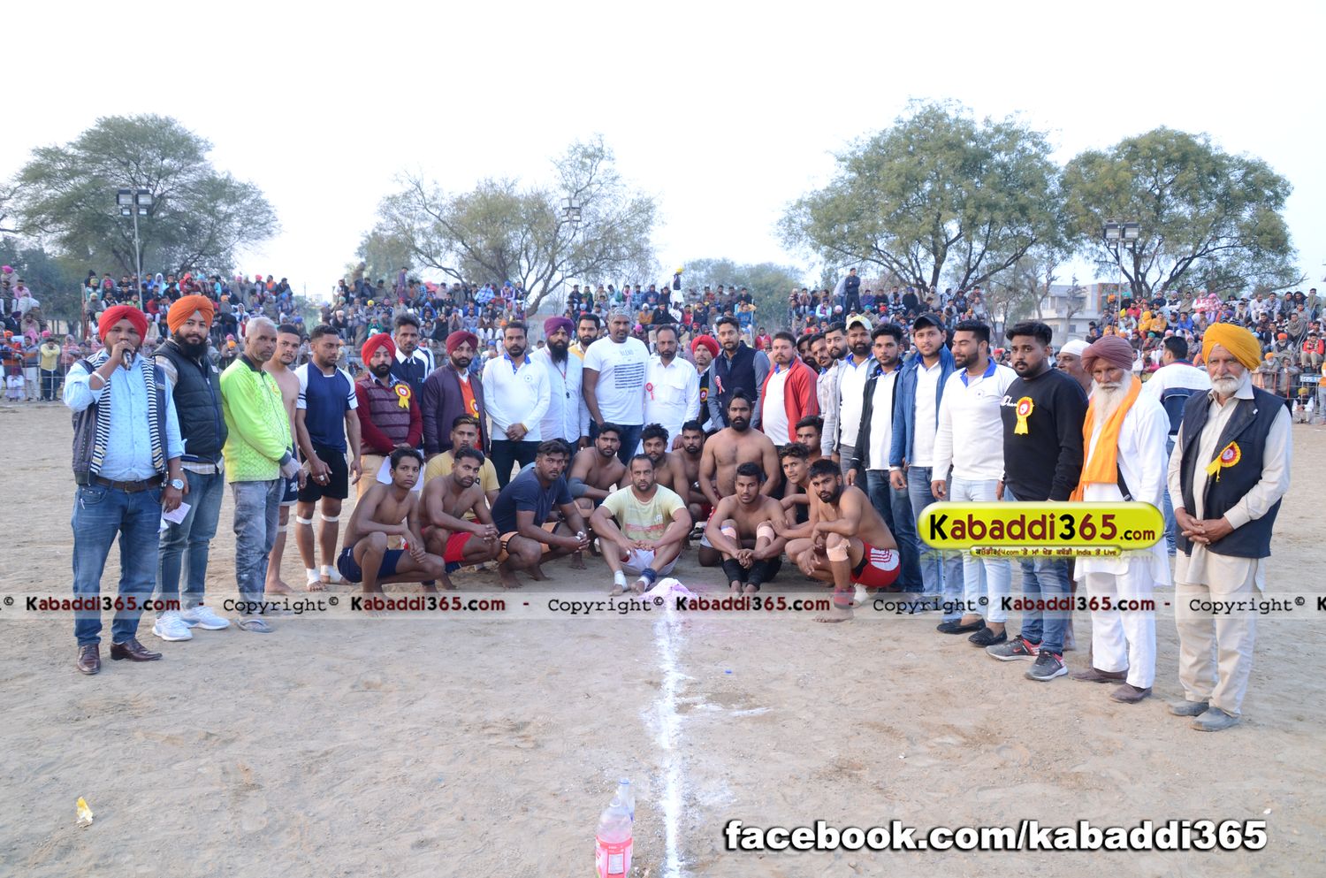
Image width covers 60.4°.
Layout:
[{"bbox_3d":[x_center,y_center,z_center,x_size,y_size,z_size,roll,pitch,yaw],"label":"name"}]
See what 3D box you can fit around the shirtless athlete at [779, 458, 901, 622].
[{"bbox_3d":[1.106,0.594,7.044,0.720,0.949,0.600,-2,5,-35],"label":"shirtless athlete"}]

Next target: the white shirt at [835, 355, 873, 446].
[{"bbox_3d":[1.342,-0.263,8.000,0.400,0.650,0.260,3,5,28],"label":"white shirt"}]

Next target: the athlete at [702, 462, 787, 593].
[{"bbox_3d":[0.548,0.589,7.547,0.540,0.865,0.780,2,4,8],"label":"athlete"}]

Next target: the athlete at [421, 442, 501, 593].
[{"bbox_3d":[-1.379,0.506,7.720,0.600,0.930,0.700,-2,5,-27],"label":"athlete"}]

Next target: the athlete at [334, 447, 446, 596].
[{"bbox_3d":[-1.686,0.538,7.063,0.700,0.963,0.600,5,6,45],"label":"athlete"}]

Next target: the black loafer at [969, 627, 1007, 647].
[{"bbox_3d":[1.785,1.082,6.247,0.270,0.085,0.100,-2,6,-31],"label":"black loafer"}]

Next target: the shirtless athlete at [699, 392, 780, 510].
[{"bbox_3d":[0.579,0.271,8.550,0.660,1.280,0.620,1,4,3],"label":"shirtless athlete"}]

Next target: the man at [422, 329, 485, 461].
[{"bbox_3d":[-1.531,0.056,8.400,0.520,1.710,0.340,-2,5,-27],"label":"man"}]

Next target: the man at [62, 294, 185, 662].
[{"bbox_3d":[-2.650,0.230,5.607,0.560,1.765,0.400,-2,5,-36],"label":"man"}]

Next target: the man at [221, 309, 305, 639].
[{"bbox_3d":[-2.251,0.192,6.415,0.400,1.731,0.480,3,5,28],"label":"man"}]

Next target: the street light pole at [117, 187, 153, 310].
[{"bbox_3d":[-15.705,-4.264,34.000,1.030,6.200,0.450,-2,5,-30],"label":"street light pole"}]

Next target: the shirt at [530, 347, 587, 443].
[{"bbox_3d":[-0.804,-0.340,8.800,0.460,0.741,0.270,-1,5,-14],"label":"shirt"}]

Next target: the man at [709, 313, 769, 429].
[{"bbox_3d":[0.601,-0.039,9.000,0.530,1.830,0.370,1,5,14],"label":"man"}]

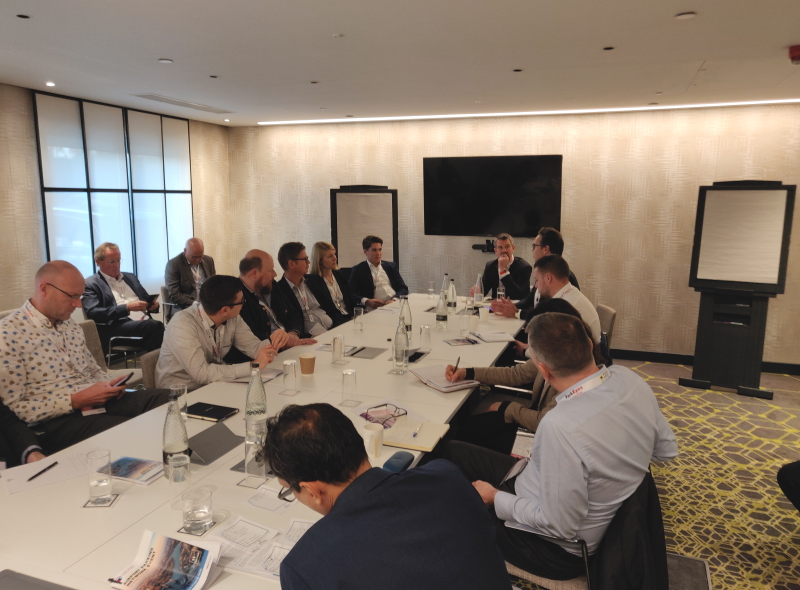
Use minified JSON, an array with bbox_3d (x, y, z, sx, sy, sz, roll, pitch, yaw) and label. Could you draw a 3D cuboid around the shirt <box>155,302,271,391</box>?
[{"bbox_3d":[-1.007,0.317,3.124,0.540,0.550,0.540,6,11,29],"label":"shirt"}]

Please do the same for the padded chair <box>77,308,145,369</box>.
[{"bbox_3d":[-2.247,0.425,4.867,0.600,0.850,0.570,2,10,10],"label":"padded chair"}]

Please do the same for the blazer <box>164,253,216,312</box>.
[{"bbox_3d":[-1.971,-0.104,5.476,0.400,0.580,0.500,10,13,44],"label":"blazer"}]

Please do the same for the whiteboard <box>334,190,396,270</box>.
[{"bbox_3d":[-0.352,-0.637,5.746,0.610,0.770,0.040,4,10,20],"label":"whiteboard"}]

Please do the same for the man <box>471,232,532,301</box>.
[{"bbox_3d":[1.002,0.009,5.721,0.580,1.250,0.680,5,10,27],"label":"man"}]

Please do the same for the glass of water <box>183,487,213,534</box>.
[{"bbox_3d":[-0.576,0.616,1.641,0.081,0.106,0.081,0,9,0],"label":"glass of water"}]

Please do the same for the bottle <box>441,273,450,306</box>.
[{"bbox_3d":[0.408,-0.040,5.147,0.081,0.286,0.081,0,9,0],"label":"bottle"}]

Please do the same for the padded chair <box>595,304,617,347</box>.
[{"bbox_3d":[1.297,0.501,4.428,0.580,0.830,0.560,1,9,3],"label":"padded chair"}]

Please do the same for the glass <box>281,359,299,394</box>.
[{"bbox_3d":[-0.527,0.392,2.755,0.071,0.154,0.071,0,9,0],"label":"glass"}]

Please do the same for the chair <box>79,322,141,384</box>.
[{"bbox_3d":[-1.914,0.614,3.596,0.580,0.820,0.560,4,10,21],"label":"chair"}]

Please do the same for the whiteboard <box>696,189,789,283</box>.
[{"bbox_3d":[2.974,-0.512,5.037,0.605,0.785,0.030,6,4,31],"label":"whiteboard"}]

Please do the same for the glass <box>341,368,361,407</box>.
[{"bbox_3d":[-0.218,0.405,2.515,0.064,0.144,0.064,4,10,21],"label":"glass"}]

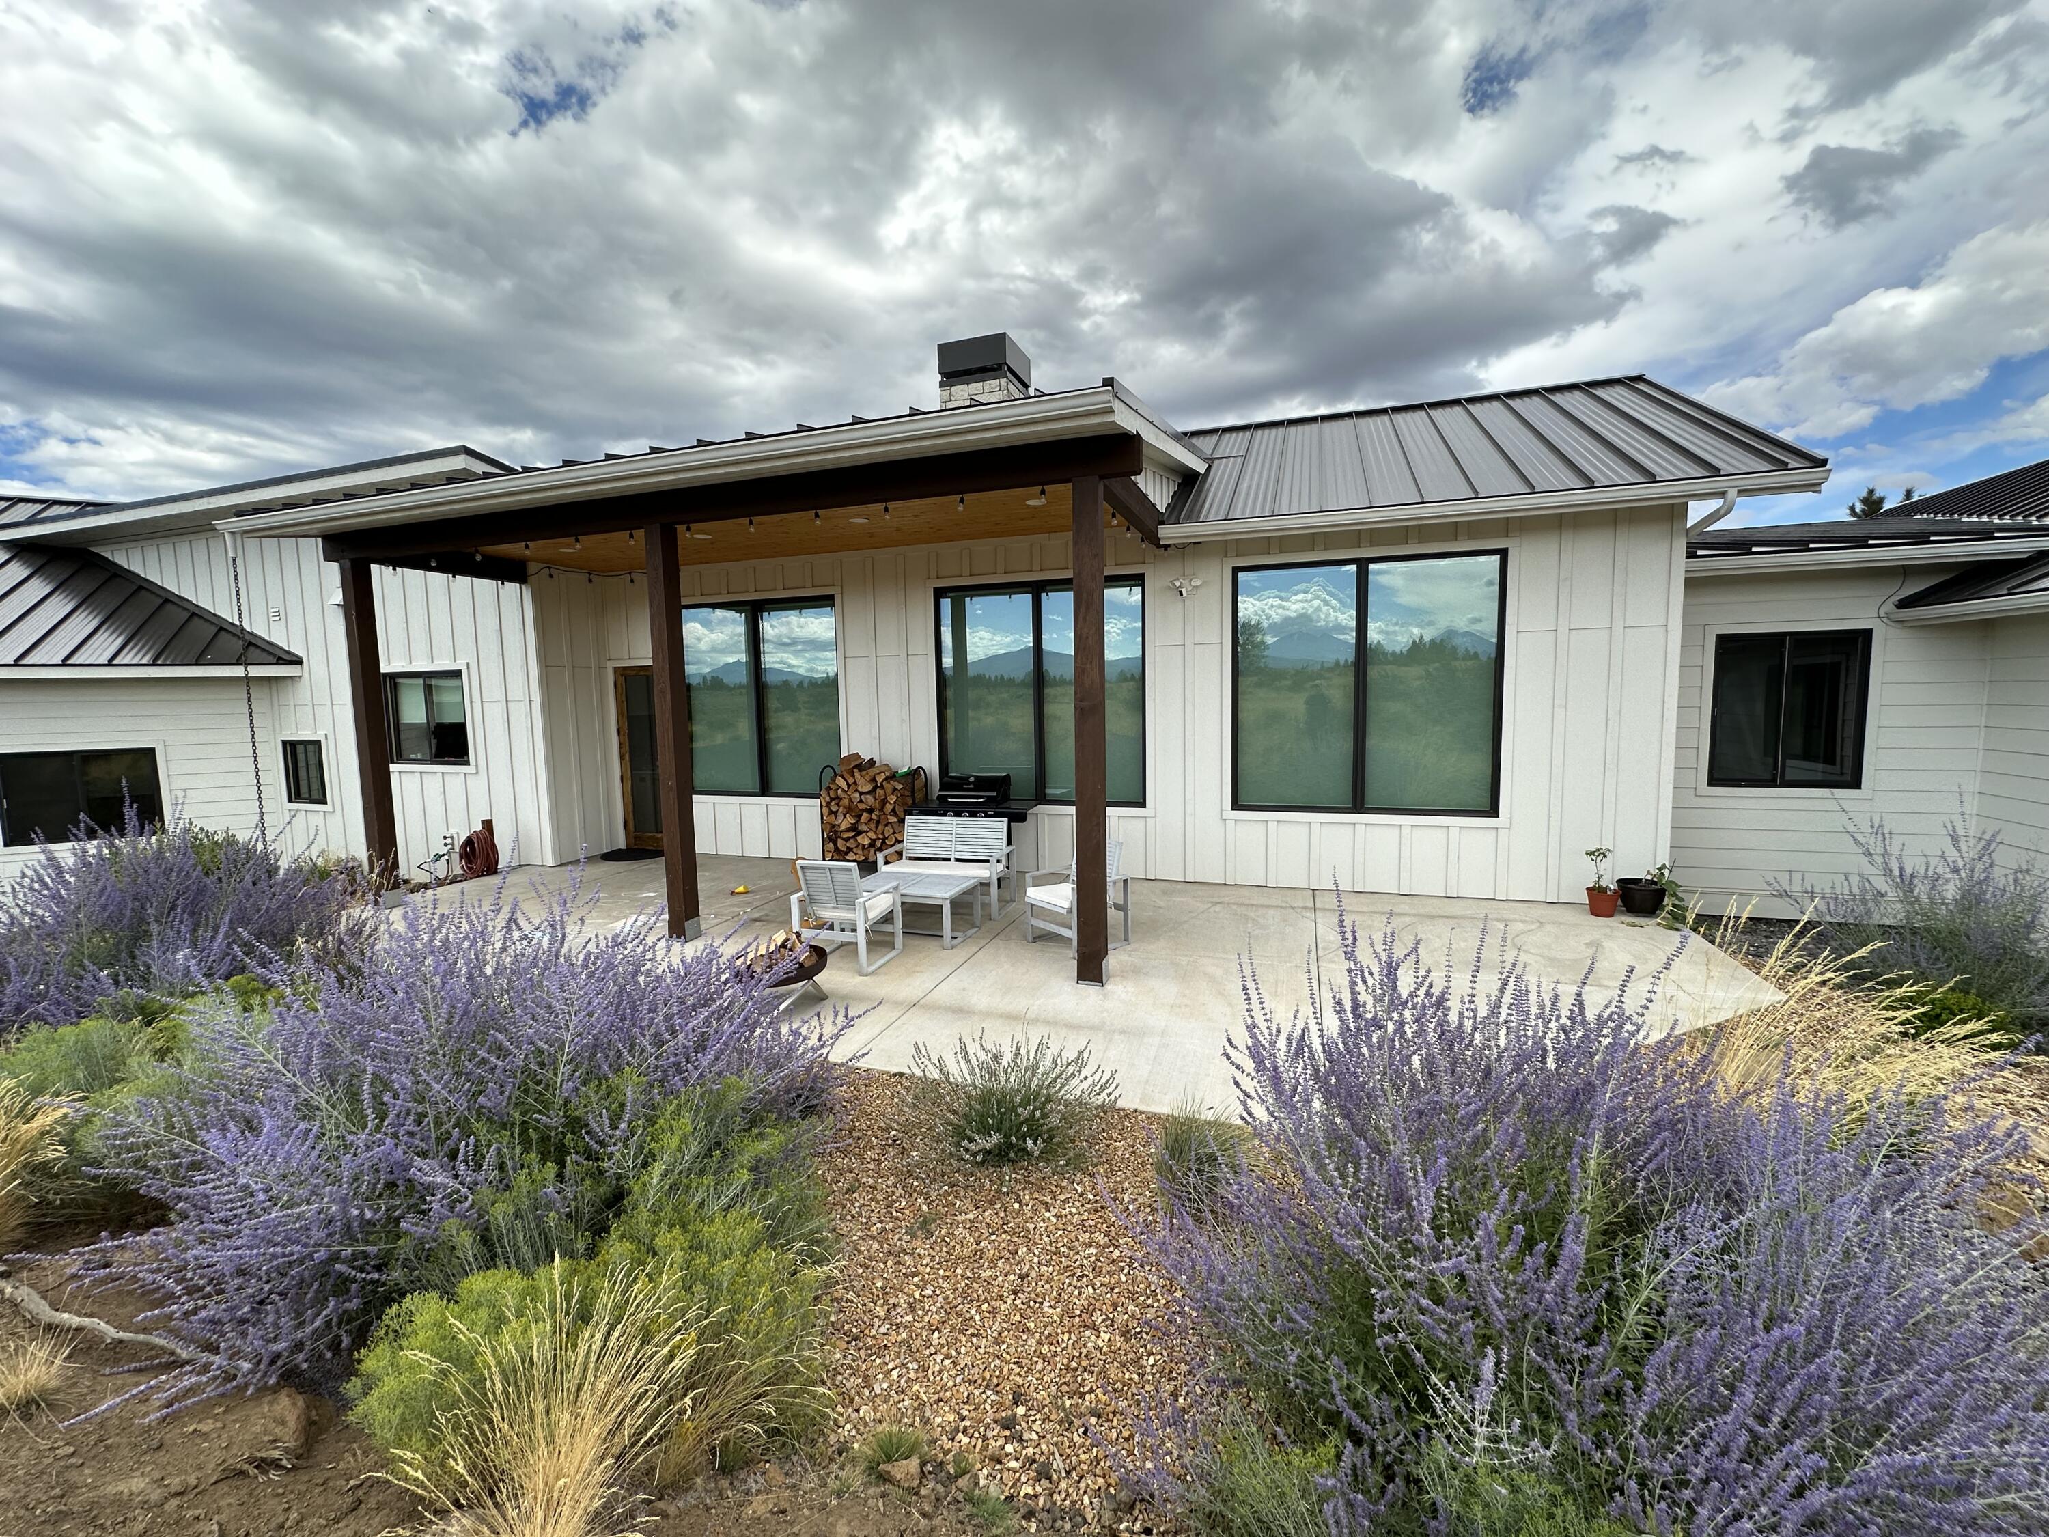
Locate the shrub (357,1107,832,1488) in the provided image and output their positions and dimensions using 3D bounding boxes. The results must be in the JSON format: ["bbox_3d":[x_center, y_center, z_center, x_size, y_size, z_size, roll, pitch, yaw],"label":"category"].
[{"bbox_3d":[-1.120,1.346,2.380,1.100,0.620,1.000,-1,5,0],"label":"shrub"}]

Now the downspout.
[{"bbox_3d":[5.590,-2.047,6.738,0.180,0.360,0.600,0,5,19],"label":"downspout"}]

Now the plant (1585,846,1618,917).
[{"bbox_3d":[4.976,0.960,7.118,0.270,0.580,0.260,0,5,19],"label":"plant"}]

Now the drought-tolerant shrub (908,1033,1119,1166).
[{"bbox_3d":[-0.041,1.384,3.670,0.900,0.460,0.800,-1,5,0],"label":"drought-tolerant shrub"}]

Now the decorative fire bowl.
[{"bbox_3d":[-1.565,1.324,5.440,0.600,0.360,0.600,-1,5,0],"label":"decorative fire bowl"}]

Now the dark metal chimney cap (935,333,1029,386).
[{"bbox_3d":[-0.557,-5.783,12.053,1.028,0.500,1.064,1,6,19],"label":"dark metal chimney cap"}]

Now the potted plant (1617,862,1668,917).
[{"bbox_3d":[5.347,1.014,7.156,0.410,0.440,0.380,0,5,19],"label":"potted plant"}]

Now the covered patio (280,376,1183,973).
[{"bbox_3d":[-2.588,-0.697,7.961,7.900,4.000,4.000,0,5,19],"label":"covered patio"}]

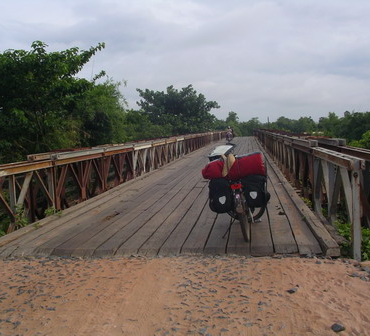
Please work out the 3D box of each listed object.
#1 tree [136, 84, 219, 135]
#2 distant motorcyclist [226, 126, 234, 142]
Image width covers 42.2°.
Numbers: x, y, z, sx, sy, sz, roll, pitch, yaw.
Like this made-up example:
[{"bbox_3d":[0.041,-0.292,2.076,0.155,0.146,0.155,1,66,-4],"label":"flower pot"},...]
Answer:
[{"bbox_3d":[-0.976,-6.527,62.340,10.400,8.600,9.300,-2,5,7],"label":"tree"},{"bbox_3d":[4.275,-3.175,45.800,0.720,1.520,1.850,-1,5,12],"label":"distant motorcyclist"}]

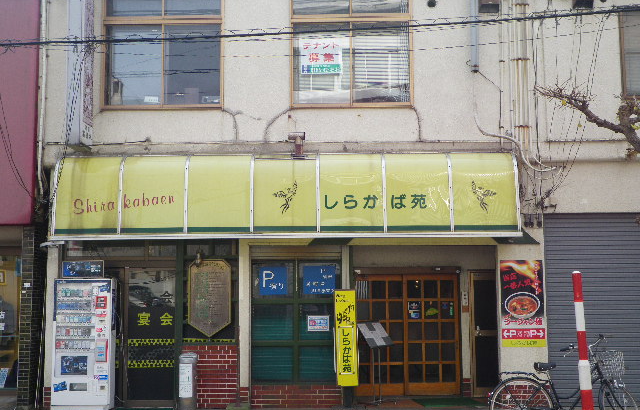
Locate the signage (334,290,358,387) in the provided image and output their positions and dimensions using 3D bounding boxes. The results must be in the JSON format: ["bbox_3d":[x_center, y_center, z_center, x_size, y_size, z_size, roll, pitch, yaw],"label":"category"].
[{"bbox_3d":[0.363,1.827,11.688,0.314,1.325,0.130,0,-6,1],"label":"signage"}]

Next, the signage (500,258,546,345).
[{"bbox_3d":[2.893,1.403,12.115,0.630,1.237,0.020,0,-6,1],"label":"signage"}]

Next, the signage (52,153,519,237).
[{"bbox_3d":[-0.476,-0.144,12.091,6.511,1.258,0.520,0,-6,1],"label":"signage"}]

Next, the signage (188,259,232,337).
[{"bbox_3d":[-1.572,1.339,12.210,0.625,1.111,0.050,0,-6,1],"label":"signage"}]

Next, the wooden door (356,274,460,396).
[{"bbox_3d":[1.350,1.992,13.088,1.624,1.853,0.080,0,-6,1],"label":"wooden door"}]

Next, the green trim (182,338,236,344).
[{"bbox_3d":[-1.574,1.939,12.166,0.785,0.092,0.100,0,-6,1],"label":"green trim"}]

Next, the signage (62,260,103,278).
[{"bbox_3d":[-3.341,0.911,12.075,0.592,0.243,0.100,0,-6,1],"label":"signage"}]

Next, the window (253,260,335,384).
[{"bbox_3d":[-0.354,1.667,12.223,1.268,1.761,0.080,0,-6,1],"label":"window"}]

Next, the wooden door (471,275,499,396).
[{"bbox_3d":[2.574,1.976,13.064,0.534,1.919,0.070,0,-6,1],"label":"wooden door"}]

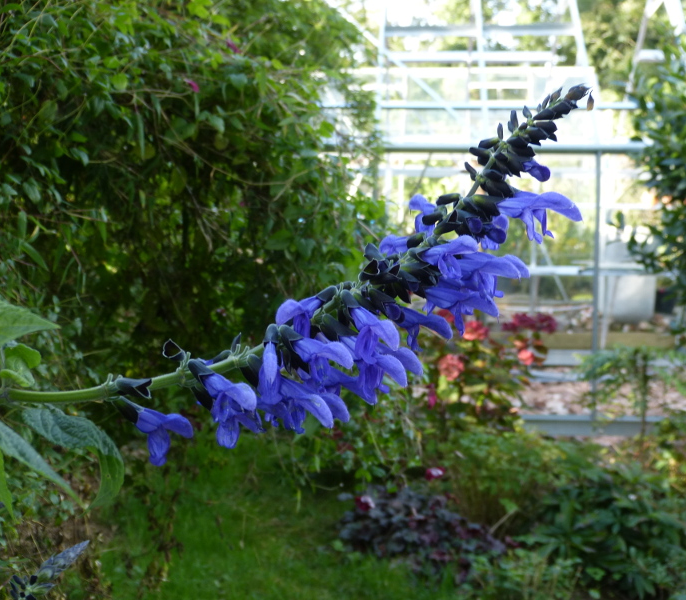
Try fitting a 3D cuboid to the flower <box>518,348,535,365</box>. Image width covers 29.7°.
[{"bbox_3d":[0.822,0.253,5.800,0.081,0.072,0.069,0,4,0],"label":"flower"}]

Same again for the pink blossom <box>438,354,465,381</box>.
[{"bbox_3d":[0.478,0.297,5.700,0.123,0.115,0.105,0,4,0],"label":"pink blossom"}]

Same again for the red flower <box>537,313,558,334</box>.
[{"bbox_3d":[0.928,0.107,5.900,0.100,0.100,0.085,0,4,0],"label":"red flower"}]

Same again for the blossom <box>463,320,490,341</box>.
[{"bbox_3d":[0.598,0.137,5.800,0.120,0.090,0.102,0,4,0],"label":"blossom"}]

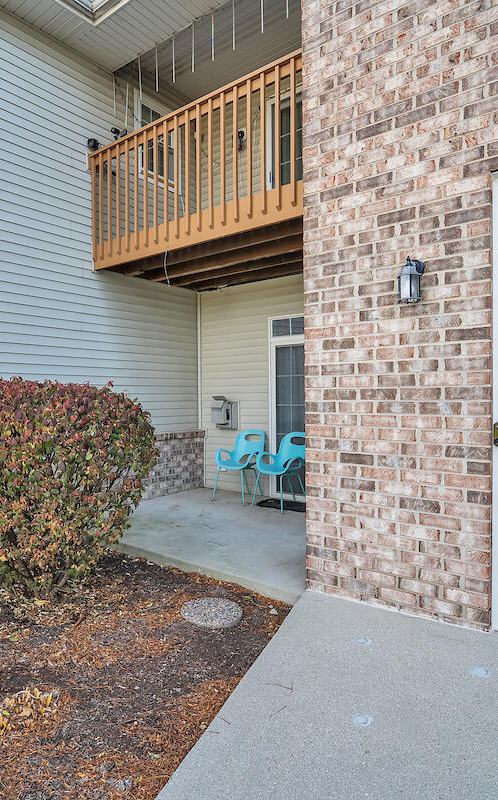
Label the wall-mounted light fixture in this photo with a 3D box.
[{"bbox_3d":[0.933,-0.671,2.670,0.130,0.265,0.210,0,0,34],"label":"wall-mounted light fixture"}]

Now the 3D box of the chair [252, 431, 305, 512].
[{"bbox_3d":[0.385,0.836,5.500,0.600,0.840,0.550,0,0,41],"label":"chair"}]

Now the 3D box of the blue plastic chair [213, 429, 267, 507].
[{"bbox_3d":[-0.115,0.836,5.850,0.600,0.840,0.550,0,0,37],"label":"blue plastic chair"}]

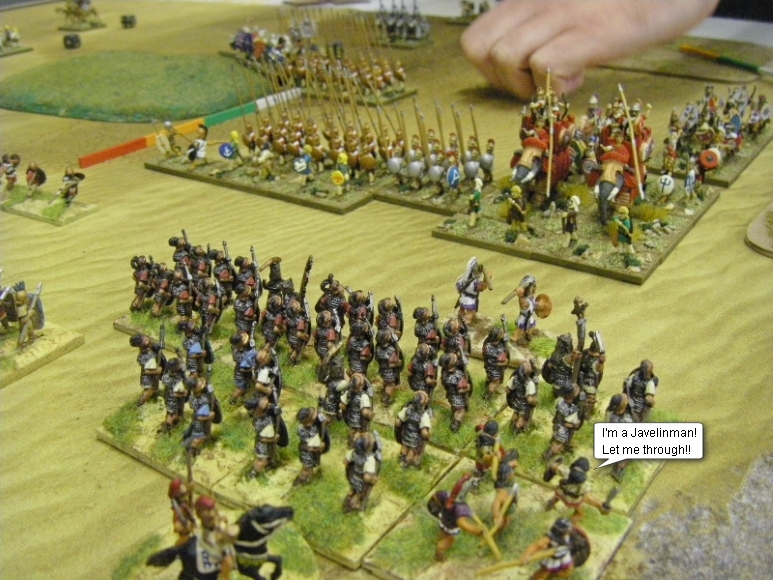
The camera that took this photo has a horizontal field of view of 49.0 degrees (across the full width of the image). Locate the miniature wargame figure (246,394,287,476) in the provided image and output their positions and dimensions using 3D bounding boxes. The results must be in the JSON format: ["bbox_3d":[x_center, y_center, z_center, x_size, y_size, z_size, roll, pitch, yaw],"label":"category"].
[{"bbox_3d":[-0.026,0.032,0.188,0.008,0.019,0.010,20,35,36],"label":"miniature wargame figure"}]

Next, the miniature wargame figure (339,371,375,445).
[{"bbox_3d":[-0.007,0.027,0.197,0.008,0.018,0.008,16,33,32],"label":"miniature wargame figure"}]

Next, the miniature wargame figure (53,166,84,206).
[{"bbox_3d":[-0.133,-0.044,0.356,0.009,0.015,0.009,12,30,27],"label":"miniature wargame figure"}]

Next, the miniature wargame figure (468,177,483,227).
[{"bbox_3d":[0.034,-0.033,0.320,0.006,0.018,0.006,-19,31,-31],"label":"miniature wargame figure"}]

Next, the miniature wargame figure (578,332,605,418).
[{"bbox_3d":[0.048,0.020,0.200,0.007,0.022,0.008,12,31,26],"label":"miniature wargame figure"}]

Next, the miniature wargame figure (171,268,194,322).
[{"bbox_3d":[-0.060,0.002,0.249,0.007,0.018,0.007,16,33,32],"label":"miniature wargame figure"}]

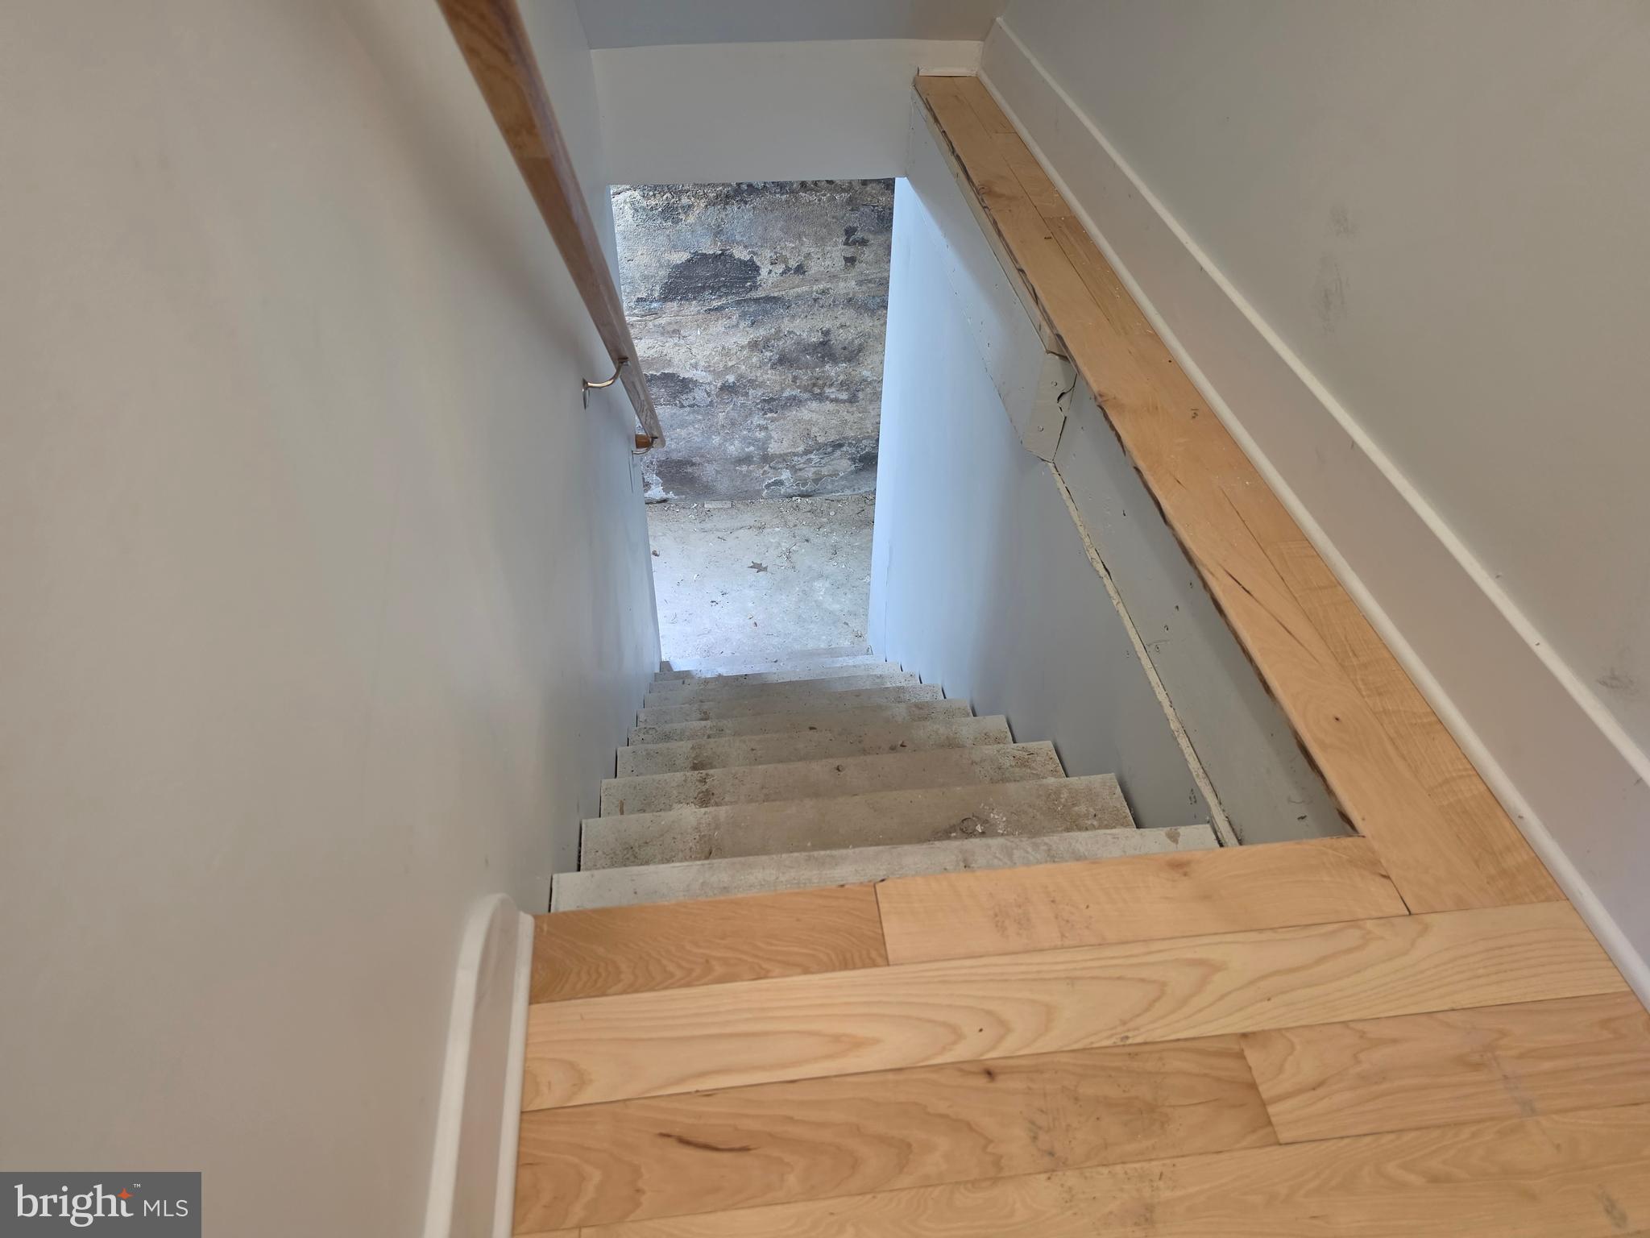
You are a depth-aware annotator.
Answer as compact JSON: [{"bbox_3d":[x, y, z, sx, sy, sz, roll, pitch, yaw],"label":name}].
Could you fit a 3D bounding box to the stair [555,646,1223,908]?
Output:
[{"bbox_3d":[-0.059,0.403,2.975,0.880,2.187,2.680,-4,42,-6],"label":"stair"}]

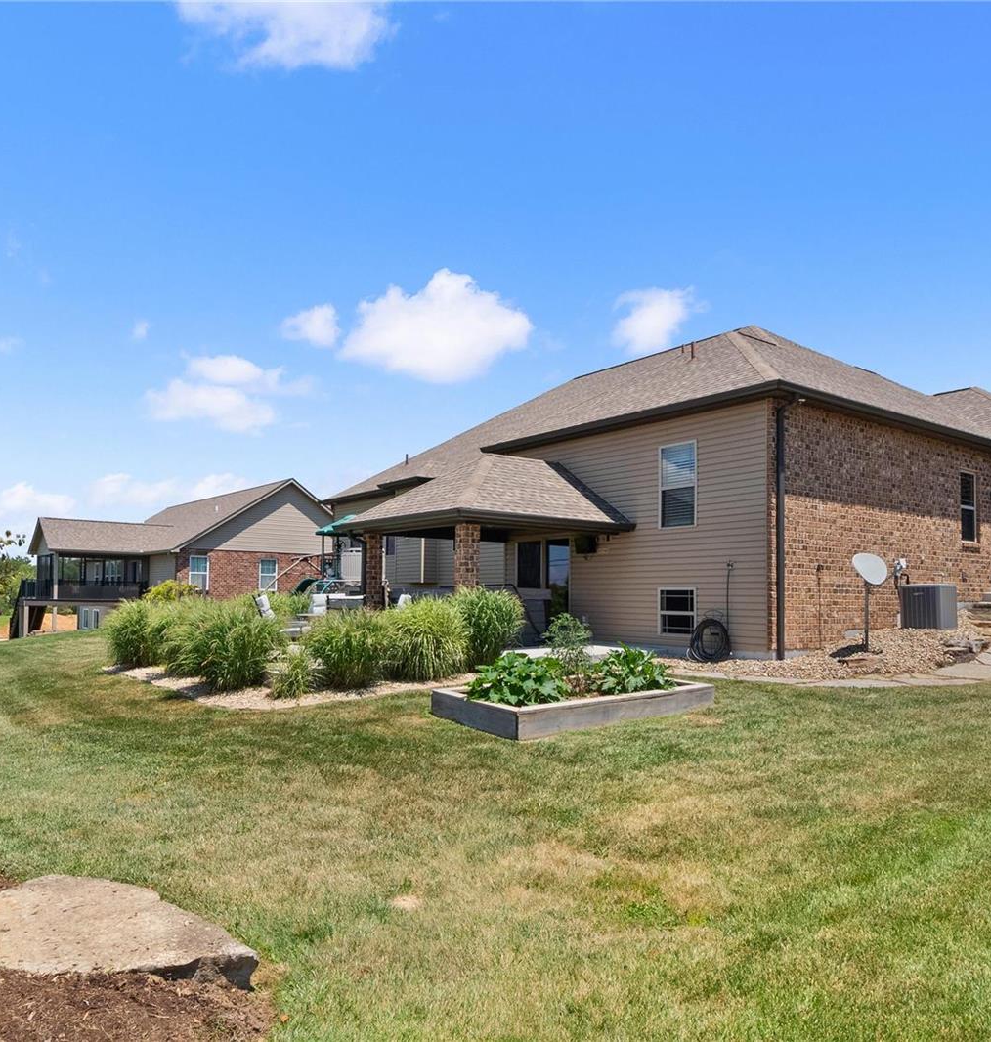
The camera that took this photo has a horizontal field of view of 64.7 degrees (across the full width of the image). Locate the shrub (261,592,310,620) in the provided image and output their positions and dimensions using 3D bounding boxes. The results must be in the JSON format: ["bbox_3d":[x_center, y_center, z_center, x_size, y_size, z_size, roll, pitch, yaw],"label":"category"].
[{"bbox_3d":[-3.832,1.788,14.300,0.950,0.950,0.950,2,-5,-15],"label":"shrub"}]

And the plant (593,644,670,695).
[{"bbox_3d":[1.350,1.441,7.750,0.780,0.460,0.750,-1,-5,10],"label":"plant"}]

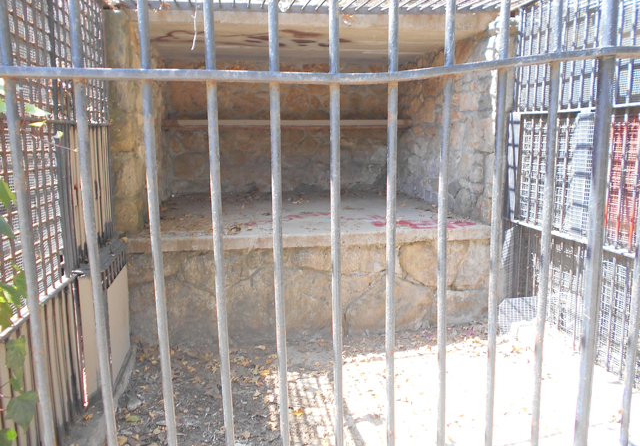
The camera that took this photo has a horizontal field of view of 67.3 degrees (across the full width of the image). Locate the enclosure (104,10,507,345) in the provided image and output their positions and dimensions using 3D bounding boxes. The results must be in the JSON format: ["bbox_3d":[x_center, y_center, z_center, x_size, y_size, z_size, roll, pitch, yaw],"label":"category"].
[{"bbox_3d":[-0.154,-0.507,4.579,2.895,2.340,2.100,-2,11,-9],"label":"enclosure"}]

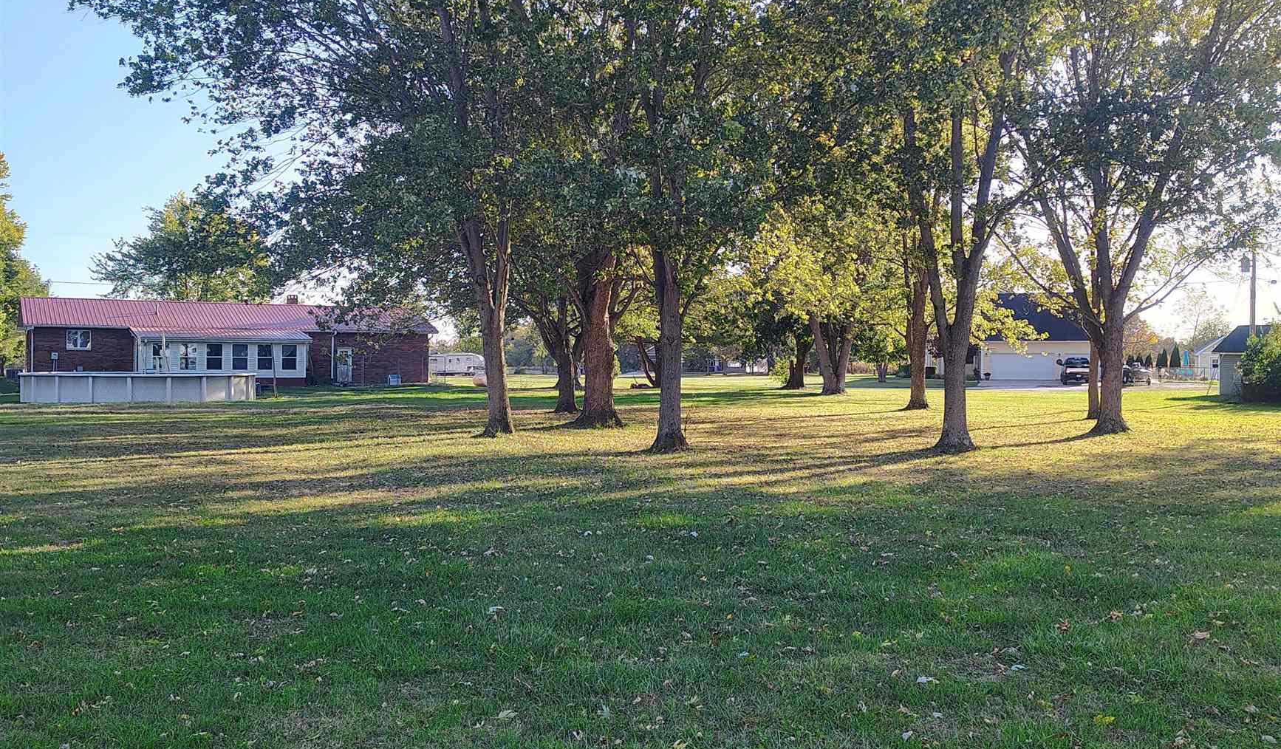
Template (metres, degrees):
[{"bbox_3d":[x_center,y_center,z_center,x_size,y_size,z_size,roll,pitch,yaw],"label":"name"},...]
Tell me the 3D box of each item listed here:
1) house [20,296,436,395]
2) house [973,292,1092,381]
[{"bbox_3d":[-24.000,-1.962,70.700,22.800,5.000,12.900,0,1,-29],"label":"house"},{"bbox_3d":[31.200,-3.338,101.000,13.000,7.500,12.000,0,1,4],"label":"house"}]

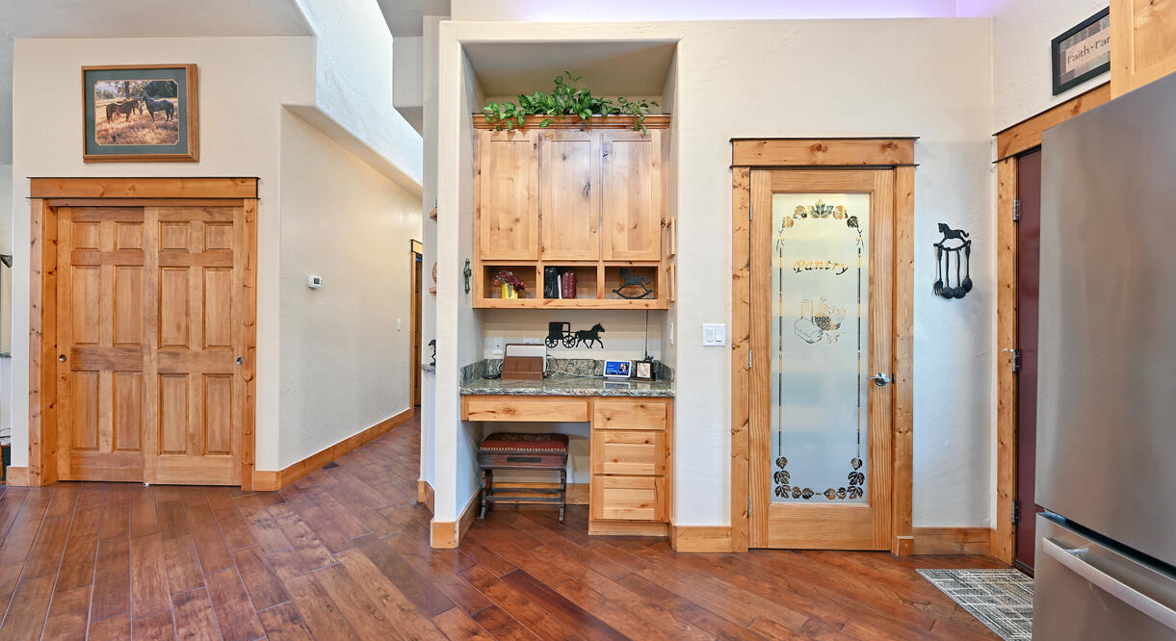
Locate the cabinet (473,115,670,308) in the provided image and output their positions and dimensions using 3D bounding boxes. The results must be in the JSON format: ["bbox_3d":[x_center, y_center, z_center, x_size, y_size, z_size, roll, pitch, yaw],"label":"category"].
[{"bbox_3d":[-0.103,-0.654,2.915,1.190,1.170,0.325,0,0,1],"label":"cabinet"}]

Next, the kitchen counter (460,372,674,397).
[{"bbox_3d":[-0.111,0.408,2.826,1.201,0.041,0.493,0,0,2],"label":"kitchen counter"}]

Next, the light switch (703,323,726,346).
[{"bbox_3d":[0.682,0.079,2.457,0.121,0.120,0.015,0,0,2],"label":"light switch"}]

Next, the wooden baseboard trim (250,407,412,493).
[{"bbox_3d":[-2.287,1.145,4.459,0.200,0.146,2.420,0,0,1],"label":"wooden baseboard trim"}]

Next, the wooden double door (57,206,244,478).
[{"bbox_3d":[-3.225,0.174,3.387,1.465,2.047,0.080,0,0,2],"label":"wooden double door"}]

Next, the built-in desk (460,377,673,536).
[{"bbox_3d":[-0.114,0.812,2.831,1.199,0.849,0.492,0,0,2],"label":"built-in desk"}]

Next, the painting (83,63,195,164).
[{"bbox_3d":[-3.211,-1.481,3.278,0.830,0.700,0.040,0,0,1],"label":"painting"}]

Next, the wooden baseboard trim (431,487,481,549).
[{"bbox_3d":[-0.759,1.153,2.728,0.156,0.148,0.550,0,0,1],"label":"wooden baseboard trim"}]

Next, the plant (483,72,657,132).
[{"bbox_3d":[-0.108,-1.311,2.793,1.060,0.375,0.320,0,0,2],"label":"plant"}]

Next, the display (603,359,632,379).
[{"bbox_3d":[0.191,0.328,2.962,0.178,0.122,0.070,0,0,16],"label":"display"}]

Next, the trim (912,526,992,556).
[{"bbox_3d":[1.916,1.168,2.416,0.410,0.148,0.021,0,0,1],"label":"trim"}]

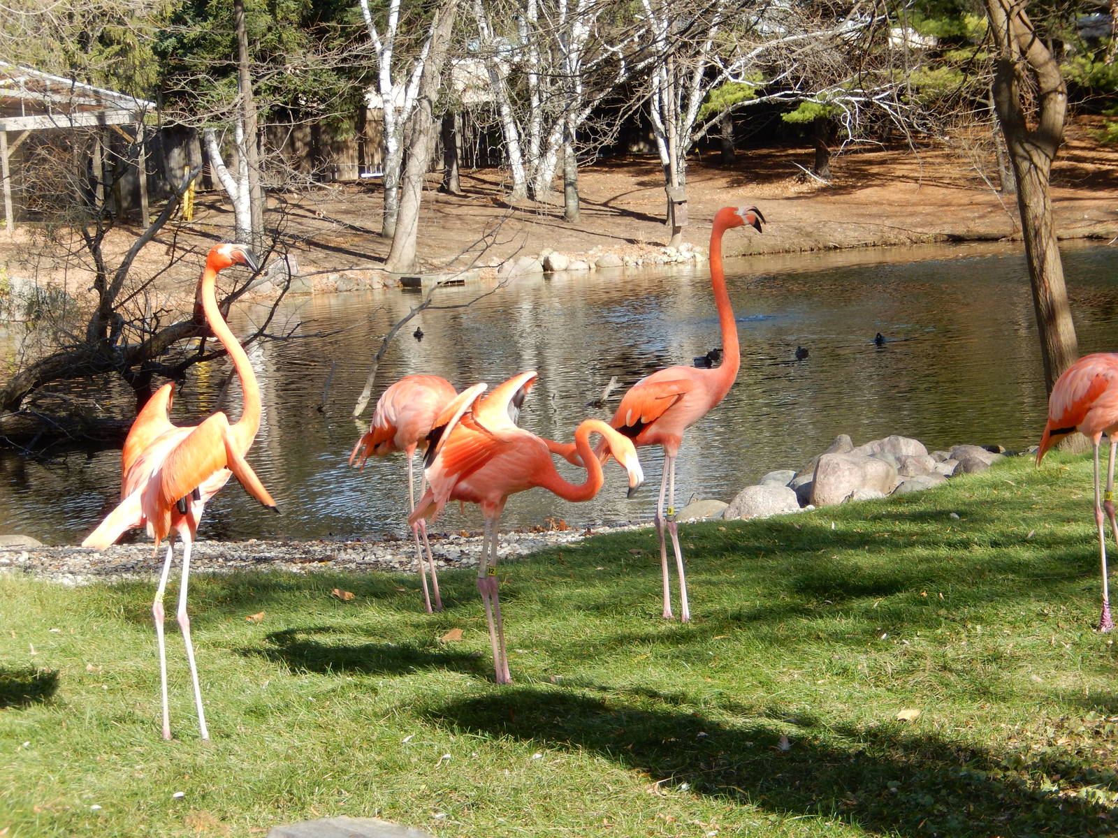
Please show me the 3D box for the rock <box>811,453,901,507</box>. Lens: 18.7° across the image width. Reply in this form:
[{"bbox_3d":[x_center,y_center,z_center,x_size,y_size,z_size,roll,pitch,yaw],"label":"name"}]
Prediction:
[{"bbox_3d":[1.443,0.297,16.500,0.420,0.250,0.340,-4,4,0],"label":"rock"}]

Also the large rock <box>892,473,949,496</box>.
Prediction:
[{"bbox_3d":[1.642,0.303,15.400,0.260,0.115,0.200,-2,4,0],"label":"large rock"}]

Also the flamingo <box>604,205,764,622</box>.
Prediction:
[{"bbox_3d":[0.410,-0.016,11.100,0.550,1.370,0.280,-2,4,0],"label":"flamingo"}]

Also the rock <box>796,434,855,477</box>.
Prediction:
[{"bbox_3d":[1.255,0.182,15.900,0.290,0.240,0.240,-2,4,0],"label":"rock"}]

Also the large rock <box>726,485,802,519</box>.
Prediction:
[{"bbox_3d":[0.967,0.401,16.150,0.345,0.165,0.280,-4,4,0],"label":"large rock"}]

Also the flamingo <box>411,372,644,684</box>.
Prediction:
[{"bbox_3d":[-0.093,0.318,9.850,0.670,0.910,0.400,-1,4,18],"label":"flamingo"}]

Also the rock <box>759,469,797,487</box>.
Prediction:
[{"bbox_3d":[1.110,0.310,17.200,0.200,0.120,0.180,-4,4,0],"label":"rock"}]

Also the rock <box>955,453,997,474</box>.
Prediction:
[{"bbox_3d":[2.177,0.239,17.700,0.210,0.110,0.180,-4,4,0],"label":"rock"}]

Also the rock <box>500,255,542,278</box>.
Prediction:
[{"bbox_3d":[-0.576,-2.337,52.000,0.680,0.360,0.500,-2,4,0],"label":"rock"}]

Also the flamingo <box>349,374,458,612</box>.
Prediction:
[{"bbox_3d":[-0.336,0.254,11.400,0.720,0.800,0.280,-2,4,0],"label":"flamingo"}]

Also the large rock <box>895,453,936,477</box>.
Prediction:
[{"bbox_3d":[1.685,0.225,16.000,0.200,0.125,0.170,-2,4,0],"label":"large rock"}]

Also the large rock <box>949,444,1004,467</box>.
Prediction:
[{"bbox_3d":[2.214,0.195,18.000,0.280,0.130,0.240,-4,4,0],"label":"large rock"}]

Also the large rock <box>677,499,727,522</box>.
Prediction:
[{"bbox_3d":[0.636,0.411,15.200,0.240,0.110,0.180,-2,4,0],"label":"large rock"}]

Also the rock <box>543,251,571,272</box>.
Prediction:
[{"bbox_3d":[-0.040,-2.411,52.000,0.400,0.320,0.340,-4,4,0],"label":"rock"}]

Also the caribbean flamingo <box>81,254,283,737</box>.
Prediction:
[{"bbox_3d":[-1.052,0.202,9.380,0.600,1.370,0.460,-8,6,-39],"label":"caribbean flamingo"}]

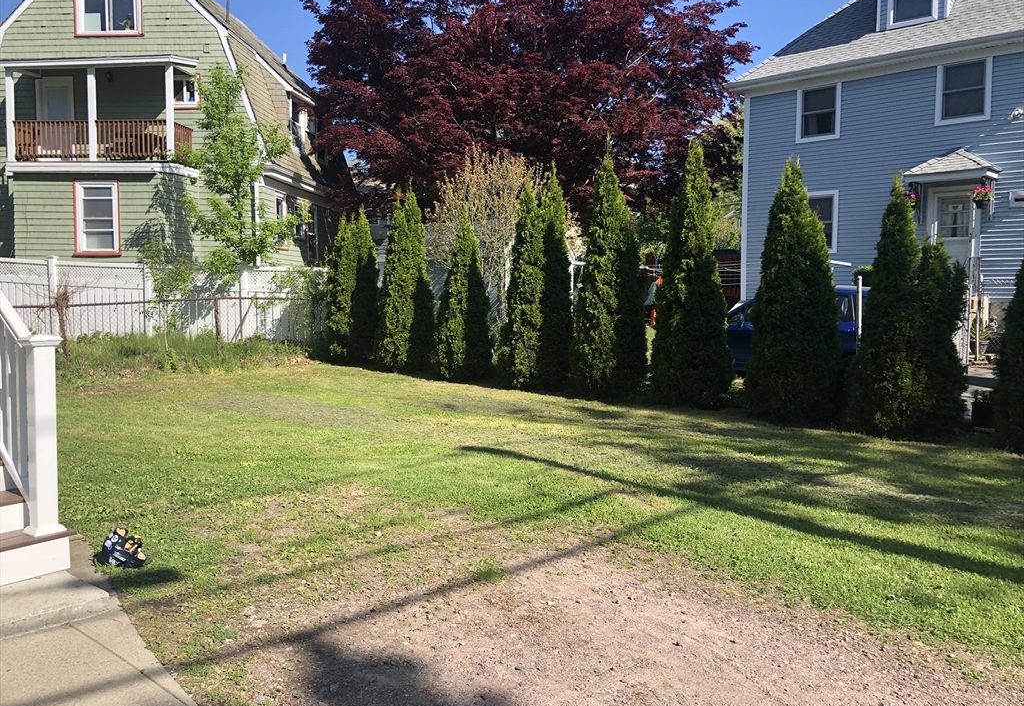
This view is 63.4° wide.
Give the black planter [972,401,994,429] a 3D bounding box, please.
[{"bbox_3d":[5.417,0.712,9.424,0.280,0.270,0.280,2,5,30],"label":"black planter"}]

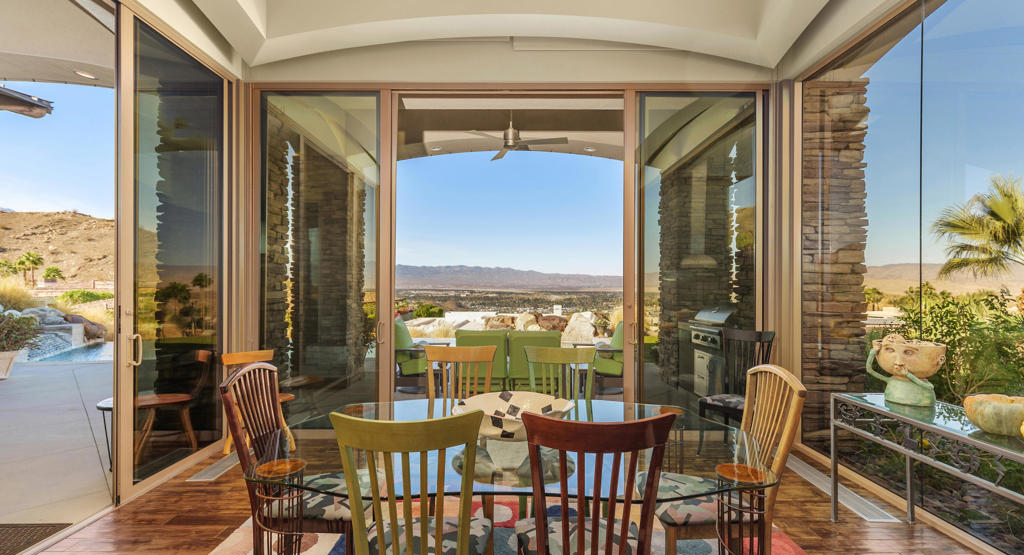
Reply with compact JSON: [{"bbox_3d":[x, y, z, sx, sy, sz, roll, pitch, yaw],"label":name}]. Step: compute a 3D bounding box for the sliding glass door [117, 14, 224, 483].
[{"bbox_3d":[-2.440,-0.120,3.350,0.070,3.060,1.060,0,-1,0],"label":"sliding glass door"}]

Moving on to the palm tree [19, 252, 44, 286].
[{"bbox_3d":[-63.300,-0.989,60.000,2.500,4.700,2.500,0,-1,0],"label":"palm tree"}]

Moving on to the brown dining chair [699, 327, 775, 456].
[{"bbox_3d":[1.850,0.955,3.730,0.560,0.990,0.470,1,-1,-42],"label":"brown dining chair"}]

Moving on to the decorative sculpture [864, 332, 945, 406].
[{"bbox_3d":[2.140,0.489,2.475,0.270,0.370,0.310,0,-1,-24],"label":"decorative sculpture"}]

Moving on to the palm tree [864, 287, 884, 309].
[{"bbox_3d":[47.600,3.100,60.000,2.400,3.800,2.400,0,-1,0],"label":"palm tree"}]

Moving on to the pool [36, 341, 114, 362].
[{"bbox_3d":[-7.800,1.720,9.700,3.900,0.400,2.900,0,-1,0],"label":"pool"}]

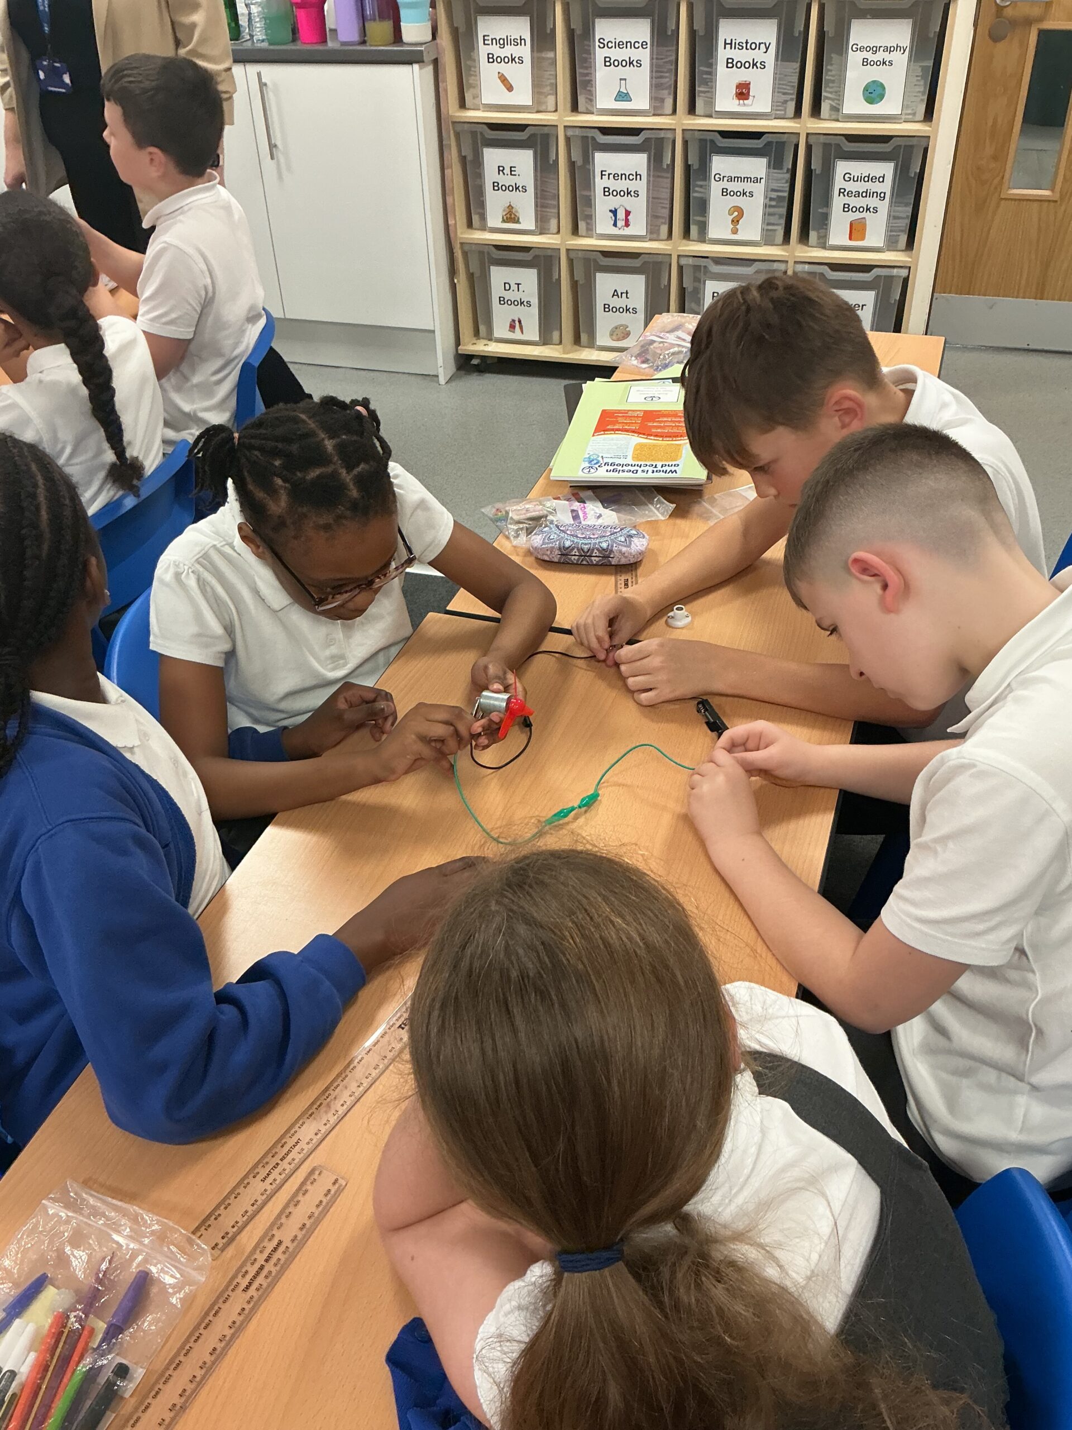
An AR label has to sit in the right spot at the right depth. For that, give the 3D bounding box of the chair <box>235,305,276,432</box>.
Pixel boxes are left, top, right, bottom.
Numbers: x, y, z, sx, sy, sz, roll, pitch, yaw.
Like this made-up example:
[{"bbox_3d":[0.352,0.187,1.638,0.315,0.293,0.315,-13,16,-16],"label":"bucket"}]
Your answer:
[{"bbox_3d":[-0.683,-0.477,2.491,0.460,0.710,0.430,1,38,5],"label":"chair"}]

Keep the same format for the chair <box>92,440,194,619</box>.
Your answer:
[{"bbox_3d":[-0.776,-0.062,1.957,0.460,0.710,0.430,14,41,21],"label":"chair"}]

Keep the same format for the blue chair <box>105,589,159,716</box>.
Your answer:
[{"bbox_3d":[-0.260,0.132,1.671,0.460,0.710,0.430,16,42,23],"label":"blue chair"}]

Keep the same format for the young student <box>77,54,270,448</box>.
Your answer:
[{"bbox_3d":[-0.739,-0.710,2.452,0.580,1.130,0.420,4,38,9],"label":"young student"}]

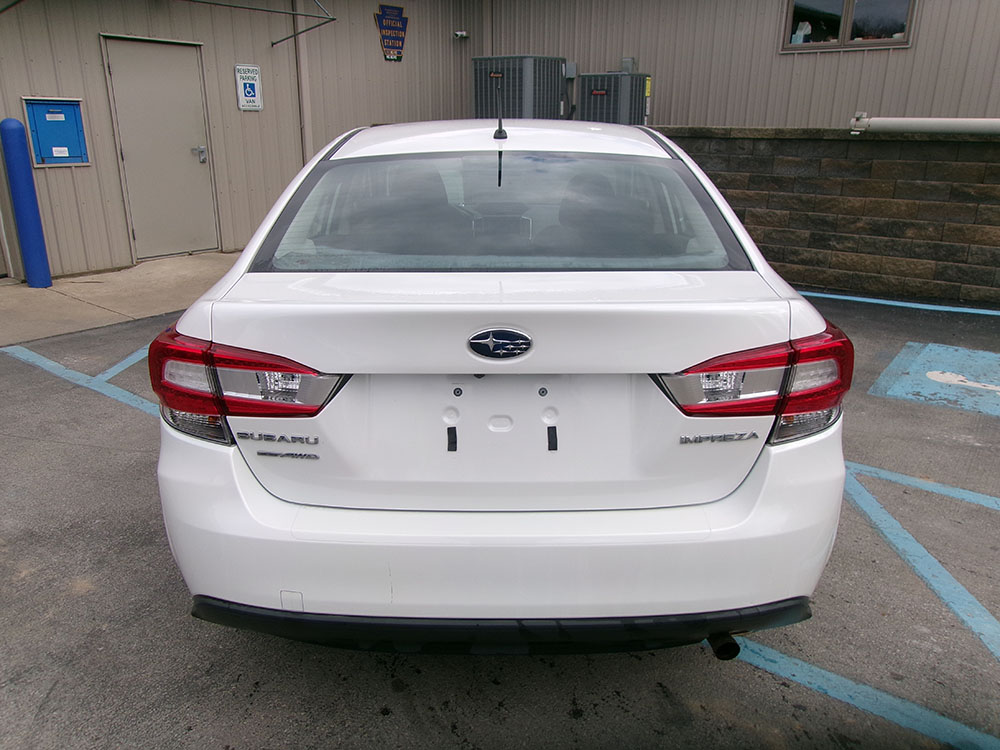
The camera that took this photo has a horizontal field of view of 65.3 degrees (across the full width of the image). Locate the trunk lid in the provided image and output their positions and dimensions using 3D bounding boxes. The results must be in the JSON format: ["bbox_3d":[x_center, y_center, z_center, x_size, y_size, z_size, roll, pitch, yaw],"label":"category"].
[{"bbox_3d":[0.000,0.022,1.755,1.180,0.470,0.420,0,17,0],"label":"trunk lid"}]

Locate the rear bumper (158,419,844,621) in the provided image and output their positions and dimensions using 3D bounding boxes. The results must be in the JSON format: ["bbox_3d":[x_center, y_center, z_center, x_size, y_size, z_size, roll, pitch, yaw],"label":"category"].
[{"bbox_3d":[0.000,0.322,1.869,1.740,0.390,0.480,0,17,0],"label":"rear bumper"}]

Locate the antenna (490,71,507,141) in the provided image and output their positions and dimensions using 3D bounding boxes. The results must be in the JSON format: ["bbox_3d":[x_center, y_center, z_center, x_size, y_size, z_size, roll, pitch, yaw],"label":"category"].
[{"bbox_3d":[0.000,-0.836,2.421,0.045,0.205,0.060,0,17,0],"label":"antenna"}]

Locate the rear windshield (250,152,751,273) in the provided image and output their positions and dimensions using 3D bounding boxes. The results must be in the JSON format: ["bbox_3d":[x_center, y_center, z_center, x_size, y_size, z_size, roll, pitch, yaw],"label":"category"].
[{"bbox_3d":[0.000,-0.470,2.126,1.200,0.130,0.710,0,41,0],"label":"rear windshield"}]

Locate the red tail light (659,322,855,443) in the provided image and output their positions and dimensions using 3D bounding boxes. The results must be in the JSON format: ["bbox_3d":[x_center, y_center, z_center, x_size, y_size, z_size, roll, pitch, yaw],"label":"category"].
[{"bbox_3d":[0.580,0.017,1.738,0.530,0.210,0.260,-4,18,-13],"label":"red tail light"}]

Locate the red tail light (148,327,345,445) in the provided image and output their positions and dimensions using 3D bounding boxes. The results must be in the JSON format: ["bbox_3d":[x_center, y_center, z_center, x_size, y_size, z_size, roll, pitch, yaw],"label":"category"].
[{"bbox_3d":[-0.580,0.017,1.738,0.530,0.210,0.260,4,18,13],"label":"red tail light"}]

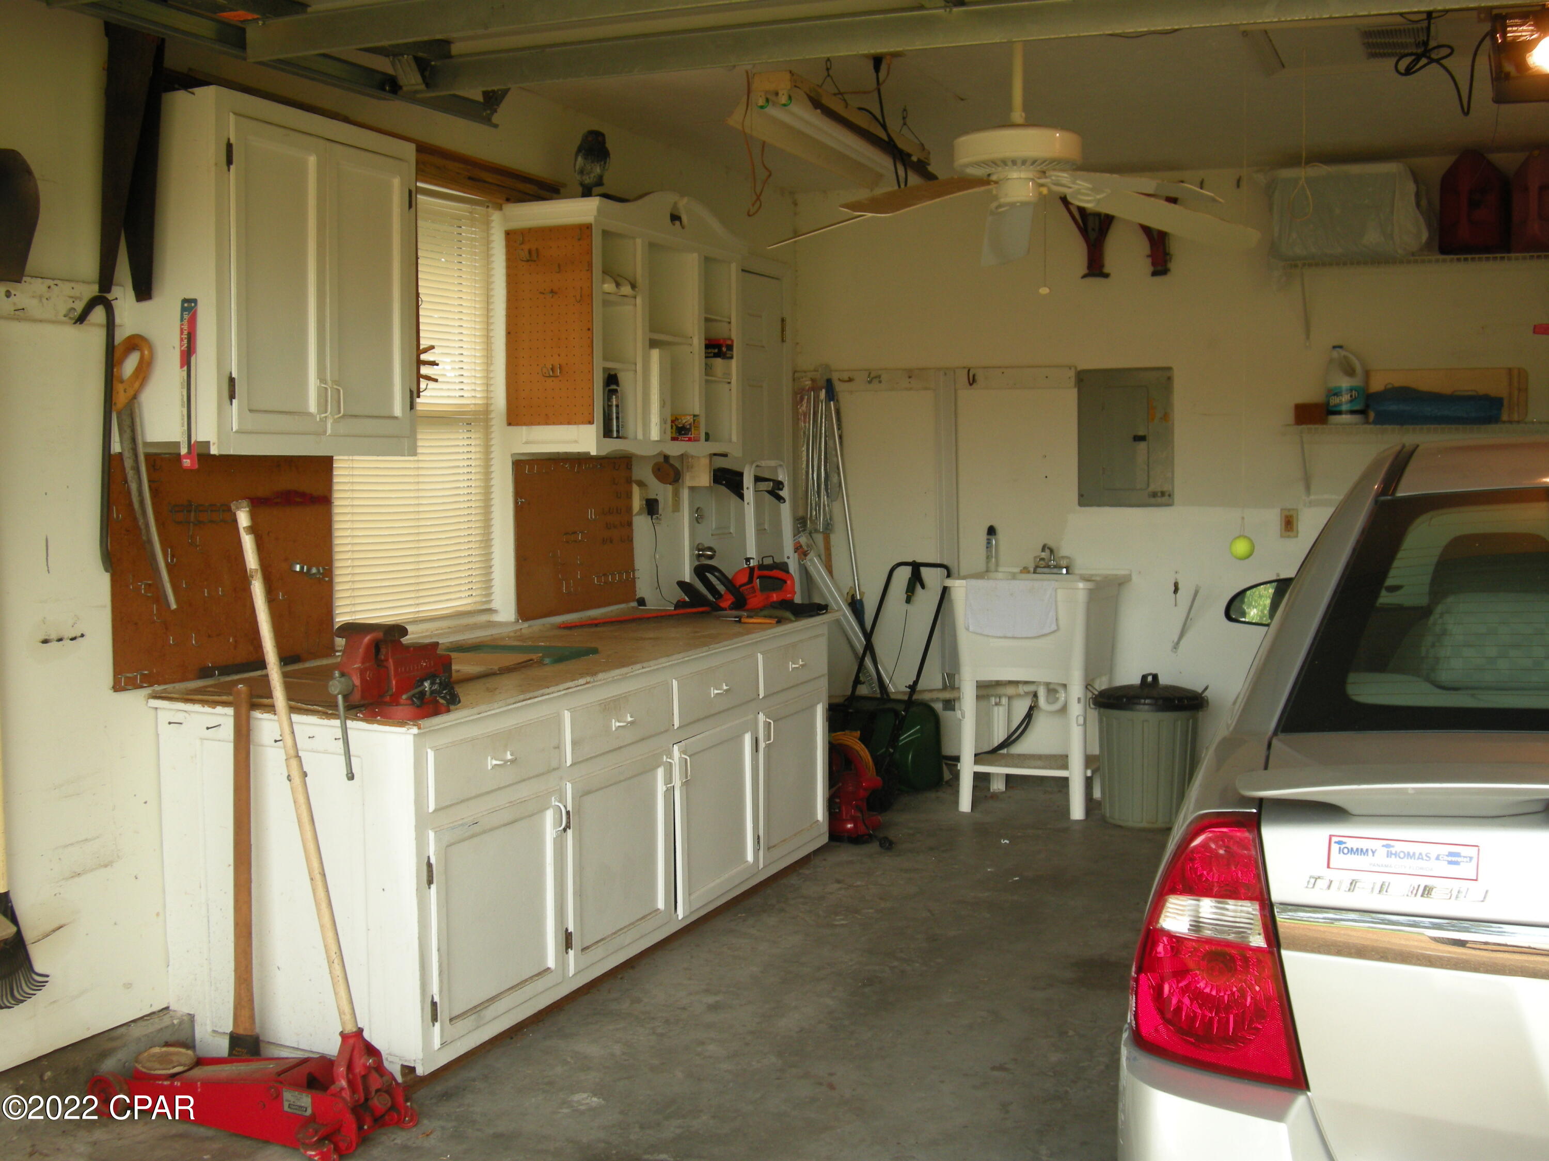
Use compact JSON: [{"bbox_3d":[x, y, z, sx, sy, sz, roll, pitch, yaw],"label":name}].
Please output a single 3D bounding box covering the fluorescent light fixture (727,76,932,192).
[{"bbox_3d":[0.220,-1.353,5.013,0.255,0.120,1.220,2,5,23],"label":"fluorescent light fixture"}]

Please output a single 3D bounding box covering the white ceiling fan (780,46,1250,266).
[{"bbox_3d":[0.605,-1.125,4.108,1.280,0.540,1.280,2,5,23],"label":"white ceiling fan"}]

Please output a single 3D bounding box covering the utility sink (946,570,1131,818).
[{"bbox_3d":[1.036,0.424,6.498,0.580,0.890,0.630,3,5,24],"label":"utility sink"}]

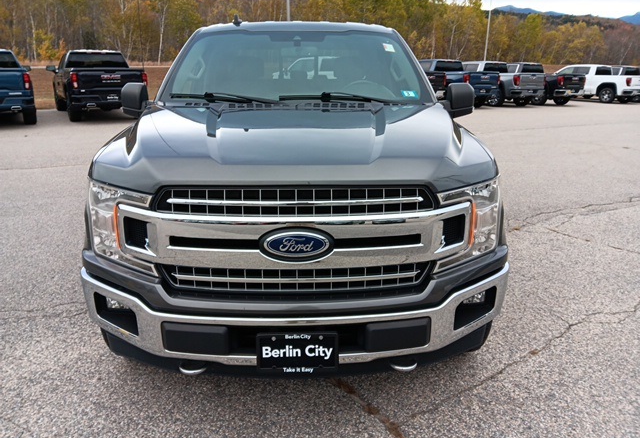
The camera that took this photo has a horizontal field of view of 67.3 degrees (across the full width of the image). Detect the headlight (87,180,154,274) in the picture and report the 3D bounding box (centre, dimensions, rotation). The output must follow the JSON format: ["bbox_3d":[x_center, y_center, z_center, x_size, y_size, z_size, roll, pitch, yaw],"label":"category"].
[{"bbox_3d":[-0.820,0.017,1.966,0.400,0.360,0.350,0,18,-2],"label":"headlight"}]

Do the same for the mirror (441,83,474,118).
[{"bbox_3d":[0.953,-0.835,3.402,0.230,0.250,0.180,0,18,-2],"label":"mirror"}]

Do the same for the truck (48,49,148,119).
[{"bbox_3d":[-6.953,-4.208,14.927,2.050,1.930,5.880,-10,20,-30],"label":"truck"}]

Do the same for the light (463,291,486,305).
[{"bbox_3d":[0.664,0.338,2.103,0.105,0.070,0.090,0,18,-2],"label":"light"}]

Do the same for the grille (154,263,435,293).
[{"bbox_3d":[-0.085,0.212,1.877,1.010,0.120,0.100,0,18,-2],"label":"grille"}]

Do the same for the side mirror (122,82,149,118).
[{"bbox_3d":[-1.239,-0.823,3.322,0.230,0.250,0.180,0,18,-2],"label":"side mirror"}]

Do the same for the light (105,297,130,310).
[{"bbox_3d":[-0.849,0.341,2.046,0.105,0.070,0.090,0,18,-2],"label":"light"}]

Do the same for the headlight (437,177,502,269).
[{"bbox_3d":[0.639,0.014,2.021,0.400,0.360,0.350,0,18,-2],"label":"headlight"}]

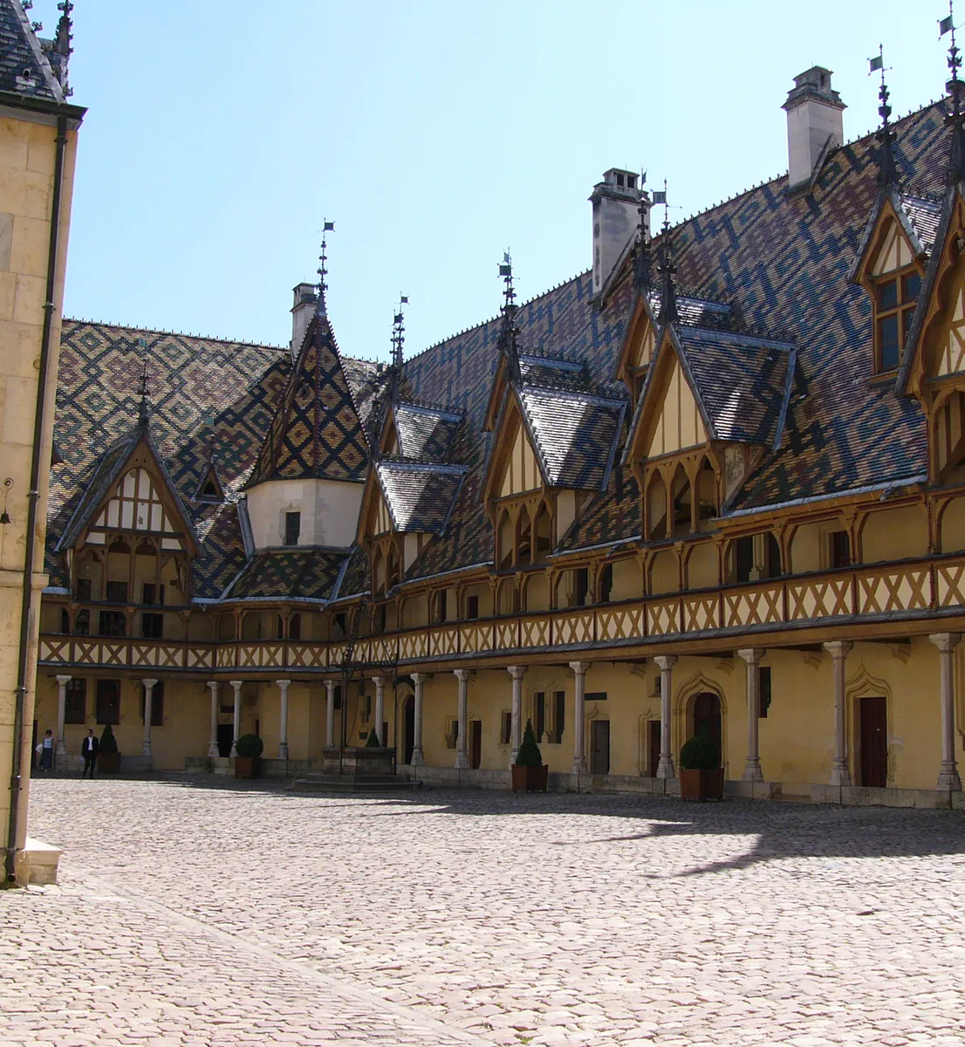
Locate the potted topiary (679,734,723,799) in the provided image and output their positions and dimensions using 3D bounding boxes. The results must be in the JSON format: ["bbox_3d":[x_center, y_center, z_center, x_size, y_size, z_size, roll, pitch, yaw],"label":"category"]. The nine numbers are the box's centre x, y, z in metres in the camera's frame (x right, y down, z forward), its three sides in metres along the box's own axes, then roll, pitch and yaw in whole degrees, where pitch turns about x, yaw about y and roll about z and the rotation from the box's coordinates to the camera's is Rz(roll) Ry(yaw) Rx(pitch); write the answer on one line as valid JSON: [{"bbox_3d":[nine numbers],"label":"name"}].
[{"bbox_3d":[5.262,5.871,34.800,0.870,1.520,0.870,6,-10,-28],"label":"potted topiary"}]

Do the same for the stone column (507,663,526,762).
[{"bbox_3d":[1.101,6.194,46.222,0.510,3.250,0.510,1,-9,0],"label":"stone column"}]

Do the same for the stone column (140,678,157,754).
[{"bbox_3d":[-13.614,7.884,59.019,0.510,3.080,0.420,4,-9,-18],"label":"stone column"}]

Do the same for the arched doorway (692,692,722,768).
[{"bbox_3d":[6.019,5.808,38.993,0.300,2.550,1.280,6,-10,-28],"label":"arched doorway"}]

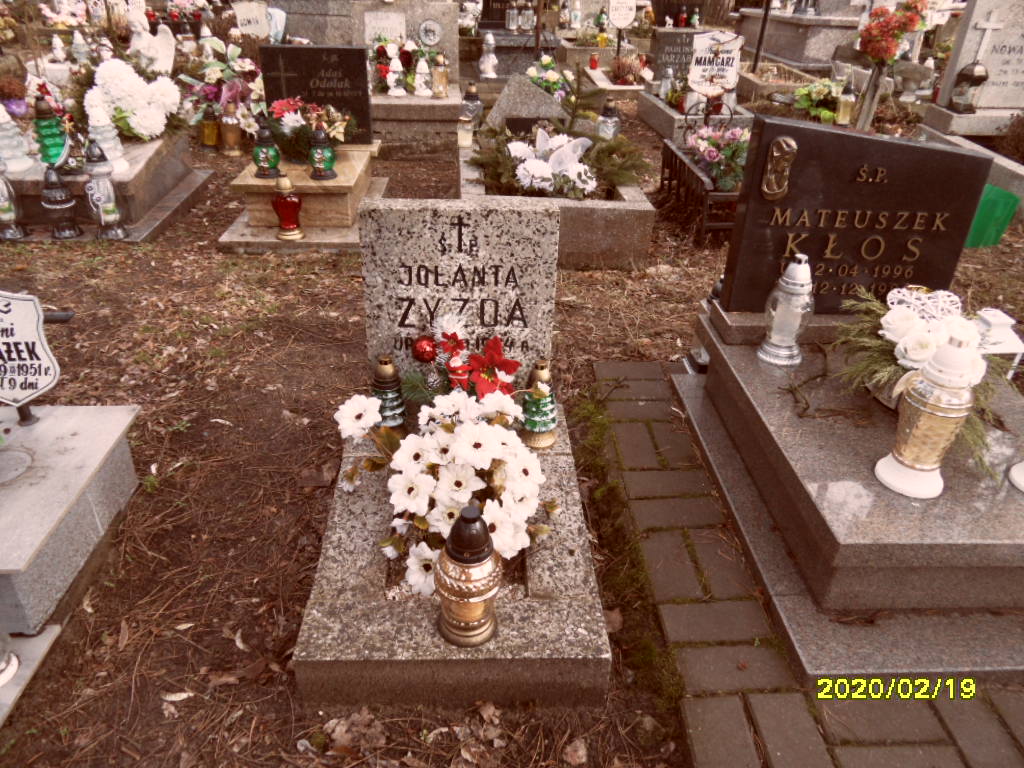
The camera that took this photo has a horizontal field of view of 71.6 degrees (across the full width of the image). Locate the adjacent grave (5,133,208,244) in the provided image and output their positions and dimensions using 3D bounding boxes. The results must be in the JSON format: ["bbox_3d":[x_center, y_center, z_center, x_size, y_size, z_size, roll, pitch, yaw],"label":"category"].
[{"bbox_3d":[-1.816,-0.934,3.228,0.620,0.270,0.980,-1,33,-2],"label":"adjacent grave"}]

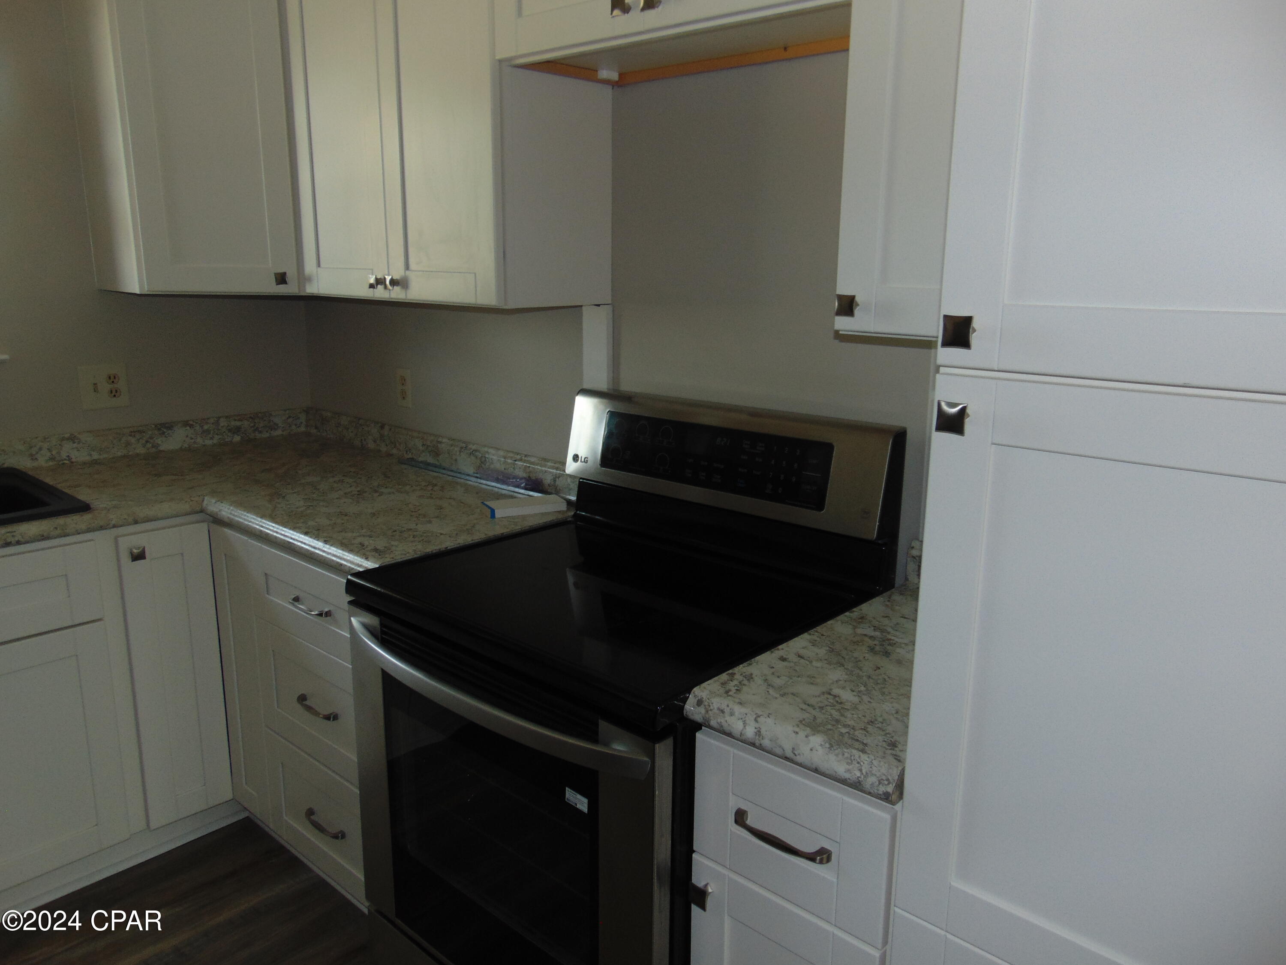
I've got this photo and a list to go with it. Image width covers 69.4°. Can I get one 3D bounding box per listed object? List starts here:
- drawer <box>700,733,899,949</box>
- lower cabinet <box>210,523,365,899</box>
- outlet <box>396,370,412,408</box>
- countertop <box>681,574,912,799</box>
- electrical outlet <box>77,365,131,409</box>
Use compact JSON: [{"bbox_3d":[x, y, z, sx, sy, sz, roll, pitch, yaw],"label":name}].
[{"bbox_3d":[0.322,0.407,1.317,0.286,0.182,0.447,12,17,41],"label":"drawer"},{"bbox_3d":[-0.581,0.481,2.305,0.741,0.805,0.600,12,17,41],"label":"lower cabinet"},{"bbox_3d":[-0.697,-0.272,2.688,0.070,0.114,0.010,12,17,41],"label":"outlet"},{"bbox_3d":[0.382,0.273,1.361,0.306,0.040,0.632,12,17,41],"label":"countertop"},{"bbox_3d":[-1.508,-0.266,2.601,0.010,0.117,0.118,12,17,41],"label":"electrical outlet"}]

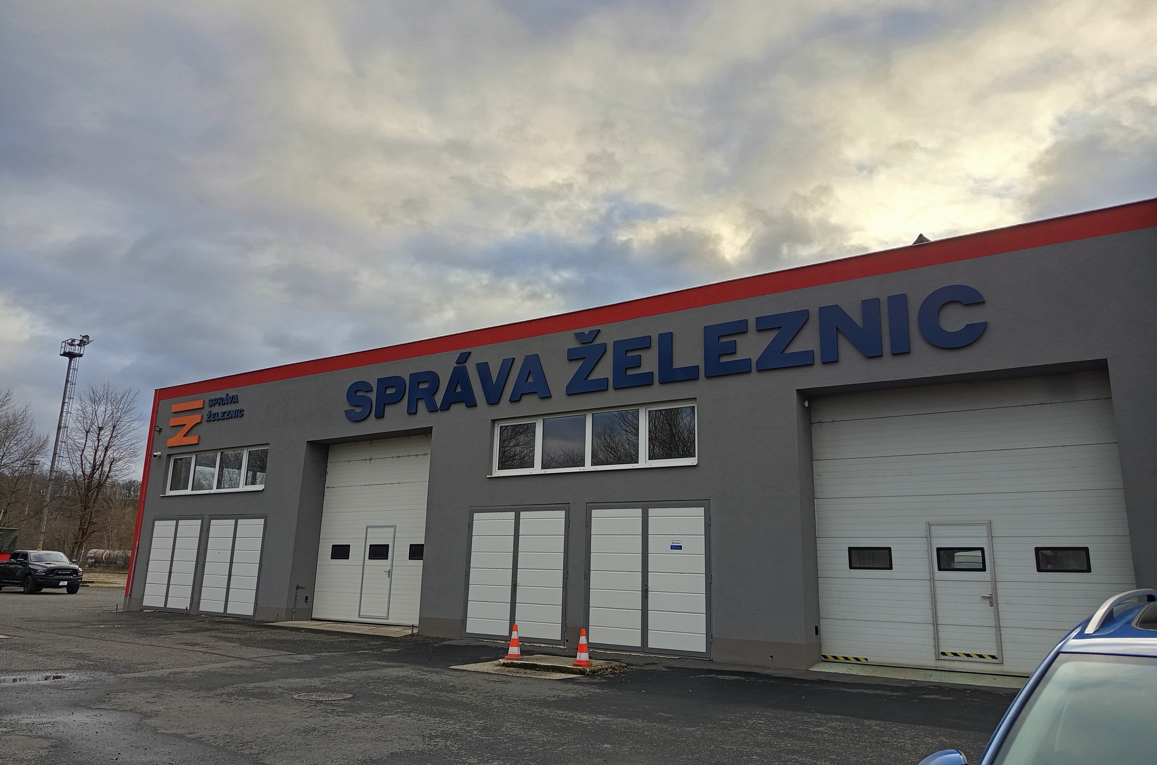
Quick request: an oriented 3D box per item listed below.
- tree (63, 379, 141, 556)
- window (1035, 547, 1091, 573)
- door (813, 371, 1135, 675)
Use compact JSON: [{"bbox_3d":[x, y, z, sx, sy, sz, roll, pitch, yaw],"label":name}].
[{"bbox_3d":[-36.108,7.215,59.581,5.400,14.760,5.400,9,-15,-30],"label":"tree"},{"bbox_3d":[6.544,2.397,10.833,0.620,0.330,0.050,-7,-16,33],"label":"window"},{"bbox_3d":[5.510,2.043,11.652,4.110,4.100,0.080,-7,-16,33],"label":"door"}]

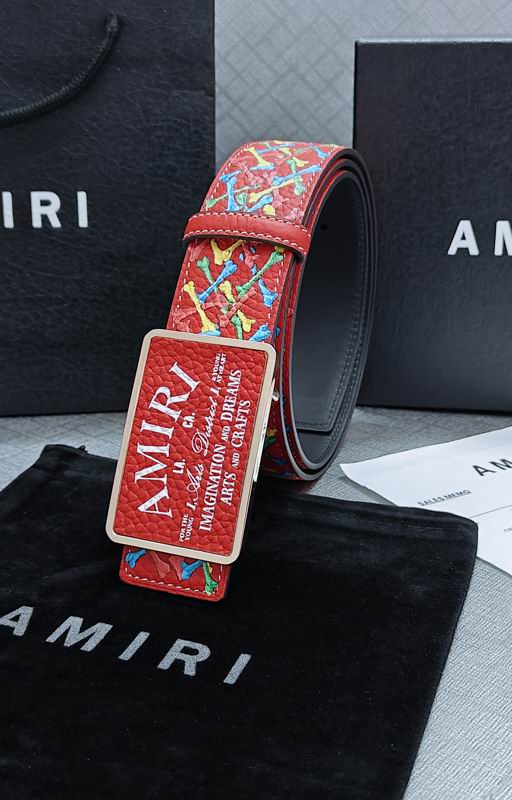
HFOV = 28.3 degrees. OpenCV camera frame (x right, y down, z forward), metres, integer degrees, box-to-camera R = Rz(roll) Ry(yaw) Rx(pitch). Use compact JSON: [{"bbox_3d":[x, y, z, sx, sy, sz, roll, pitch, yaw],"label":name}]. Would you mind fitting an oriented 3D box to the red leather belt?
[{"bbox_3d":[0.005,-0.028,0.415,0.049,0.141,0.201,8,22,18],"label":"red leather belt"}]

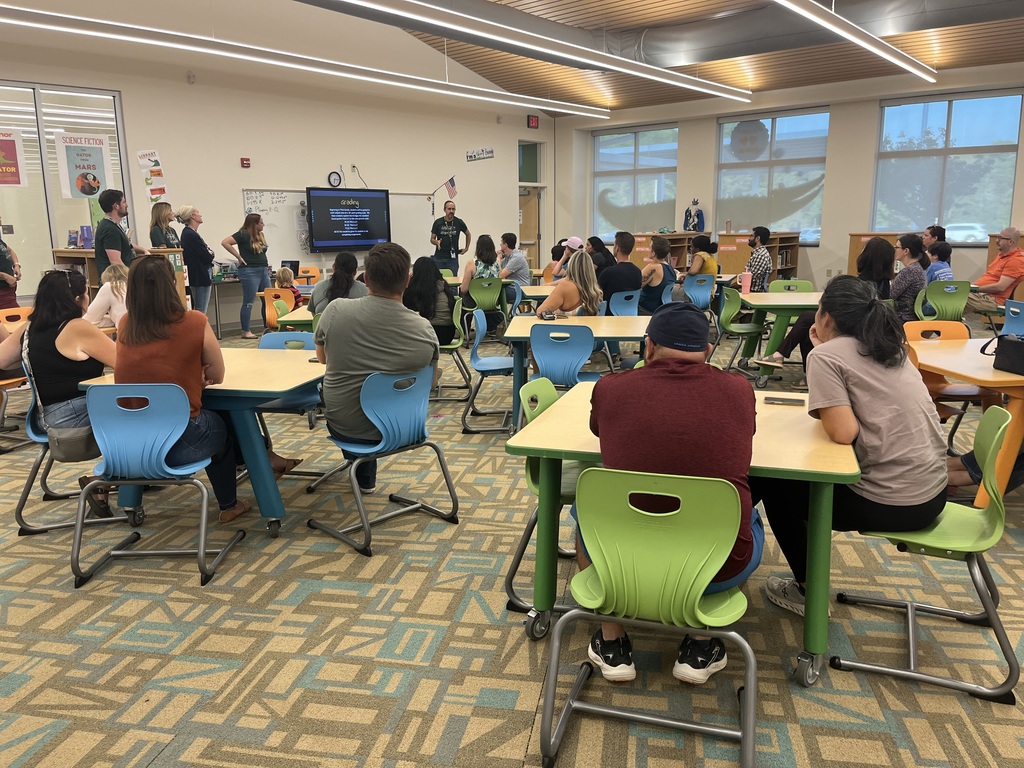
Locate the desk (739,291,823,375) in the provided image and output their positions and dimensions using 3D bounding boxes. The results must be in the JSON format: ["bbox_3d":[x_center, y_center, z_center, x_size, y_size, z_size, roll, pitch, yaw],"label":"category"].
[{"bbox_3d":[2.665,-0.416,7.067,1.120,0.710,1.130,1,12,7],"label":"desk"}]

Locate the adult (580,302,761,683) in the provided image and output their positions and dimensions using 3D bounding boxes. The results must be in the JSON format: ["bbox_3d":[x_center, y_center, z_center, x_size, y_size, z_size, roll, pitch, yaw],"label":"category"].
[{"bbox_3d":[0.433,0.322,2.131,0.540,1.090,0.790,2,11,14],"label":"adult"}]

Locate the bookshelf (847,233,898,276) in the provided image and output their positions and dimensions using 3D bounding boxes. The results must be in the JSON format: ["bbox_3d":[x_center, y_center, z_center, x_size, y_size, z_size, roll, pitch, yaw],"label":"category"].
[{"bbox_3d":[5.342,-1.508,10.933,0.650,1.230,1.700,8,15,37],"label":"bookshelf"}]

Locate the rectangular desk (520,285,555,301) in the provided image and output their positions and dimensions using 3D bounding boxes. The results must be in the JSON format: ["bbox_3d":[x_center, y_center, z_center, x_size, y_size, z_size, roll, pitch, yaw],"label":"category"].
[{"bbox_3d":[0.728,-0.604,8.096,1.100,0.710,1.120,0,12,4],"label":"rectangular desk"}]

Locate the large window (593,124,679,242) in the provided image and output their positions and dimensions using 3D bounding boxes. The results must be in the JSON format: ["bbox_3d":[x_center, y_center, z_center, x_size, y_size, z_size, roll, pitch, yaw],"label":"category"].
[{"bbox_3d":[2.392,-3.952,15.463,2.000,2.320,0.120,9,16,40],"label":"large window"}]

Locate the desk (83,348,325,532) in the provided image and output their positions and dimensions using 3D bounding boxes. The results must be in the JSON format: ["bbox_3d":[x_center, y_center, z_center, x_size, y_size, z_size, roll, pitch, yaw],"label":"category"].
[{"bbox_3d":[-1.377,0.268,3.993,1.020,0.735,1.040,1,12,10],"label":"desk"}]

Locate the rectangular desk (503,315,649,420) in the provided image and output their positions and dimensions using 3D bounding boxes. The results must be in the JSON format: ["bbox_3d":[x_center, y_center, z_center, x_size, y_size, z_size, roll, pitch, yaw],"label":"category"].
[{"bbox_3d":[0.520,-0.032,5.283,1.020,0.735,1.030,1,12,7],"label":"rectangular desk"}]

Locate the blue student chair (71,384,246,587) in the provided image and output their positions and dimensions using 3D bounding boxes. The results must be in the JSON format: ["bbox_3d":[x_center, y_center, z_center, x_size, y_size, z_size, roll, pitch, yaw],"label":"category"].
[{"bbox_3d":[-1.483,0.368,3.226,0.500,0.815,0.520,-1,12,-1],"label":"blue student chair"}]

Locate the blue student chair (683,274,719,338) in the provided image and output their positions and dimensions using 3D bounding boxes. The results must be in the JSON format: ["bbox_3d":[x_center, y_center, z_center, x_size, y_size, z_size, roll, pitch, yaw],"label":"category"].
[{"bbox_3d":[2.060,-0.833,8.869,0.500,0.815,0.520,-6,13,-24],"label":"blue student chair"}]

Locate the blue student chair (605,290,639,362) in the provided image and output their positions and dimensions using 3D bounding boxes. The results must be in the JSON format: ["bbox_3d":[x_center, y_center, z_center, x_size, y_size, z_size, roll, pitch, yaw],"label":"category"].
[{"bbox_3d":[0.832,-0.426,6.904,0.520,0.830,0.540,-12,16,-41],"label":"blue student chair"}]

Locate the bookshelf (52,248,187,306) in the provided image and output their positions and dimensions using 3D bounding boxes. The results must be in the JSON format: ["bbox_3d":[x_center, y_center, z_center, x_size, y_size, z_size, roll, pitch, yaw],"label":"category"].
[{"bbox_3d":[-4.066,-0.779,7.999,1.887,1.218,0.440,9,16,40],"label":"bookshelf"}]

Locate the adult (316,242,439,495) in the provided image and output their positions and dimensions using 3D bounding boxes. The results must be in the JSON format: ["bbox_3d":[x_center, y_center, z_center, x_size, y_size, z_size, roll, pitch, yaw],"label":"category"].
[{"bbox_3d":[-0.650,0.009,3.635,0.580,1.335,0.880,-4,12,-18],"label":"adult"}]

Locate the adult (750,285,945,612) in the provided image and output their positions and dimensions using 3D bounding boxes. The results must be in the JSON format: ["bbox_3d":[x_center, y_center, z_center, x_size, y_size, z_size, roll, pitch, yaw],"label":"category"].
[{"bbox_3d":[1.045,0.245,2.375,0.660,1.130,0.480,5,12,27],"label":"adult"}]

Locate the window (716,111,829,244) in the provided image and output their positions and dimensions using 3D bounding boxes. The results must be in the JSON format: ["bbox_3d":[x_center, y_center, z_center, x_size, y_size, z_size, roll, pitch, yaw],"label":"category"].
[{"bbox_3d":[4.000,-3.137,11.855,1.700,2.030,0.120,6,13,33],"label":"window"}]

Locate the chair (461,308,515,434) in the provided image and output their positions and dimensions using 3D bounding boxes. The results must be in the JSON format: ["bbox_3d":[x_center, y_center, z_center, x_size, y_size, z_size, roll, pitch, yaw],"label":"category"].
[{"bbox_3d":[-0.086,-0.103,5.440,0.520,0.815,0.500,0,12,3],"label":"chair"}]

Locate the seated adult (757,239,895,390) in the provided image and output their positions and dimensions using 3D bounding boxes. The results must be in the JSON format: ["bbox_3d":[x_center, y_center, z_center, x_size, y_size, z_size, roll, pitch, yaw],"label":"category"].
[{"bbox_3d":[2.600,-0.557,6.350,0.980,1.260,0.520,10,16,42],"label":"seated adult"}]

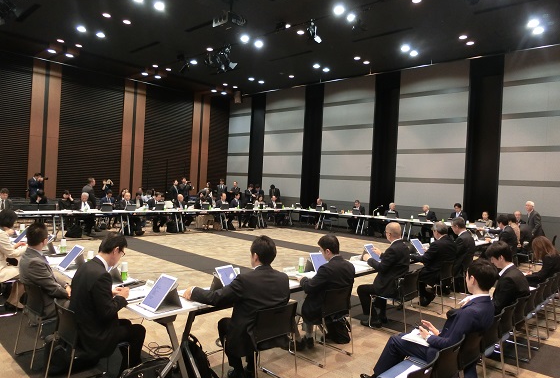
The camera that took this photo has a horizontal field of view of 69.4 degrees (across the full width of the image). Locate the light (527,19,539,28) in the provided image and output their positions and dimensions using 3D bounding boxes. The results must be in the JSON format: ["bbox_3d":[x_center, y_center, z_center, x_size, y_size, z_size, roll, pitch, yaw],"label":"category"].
[{"bbox_3d":[6.820,-4.473,10.903,0.270,0.070,0.270,4,1,43],"label":"light"}]

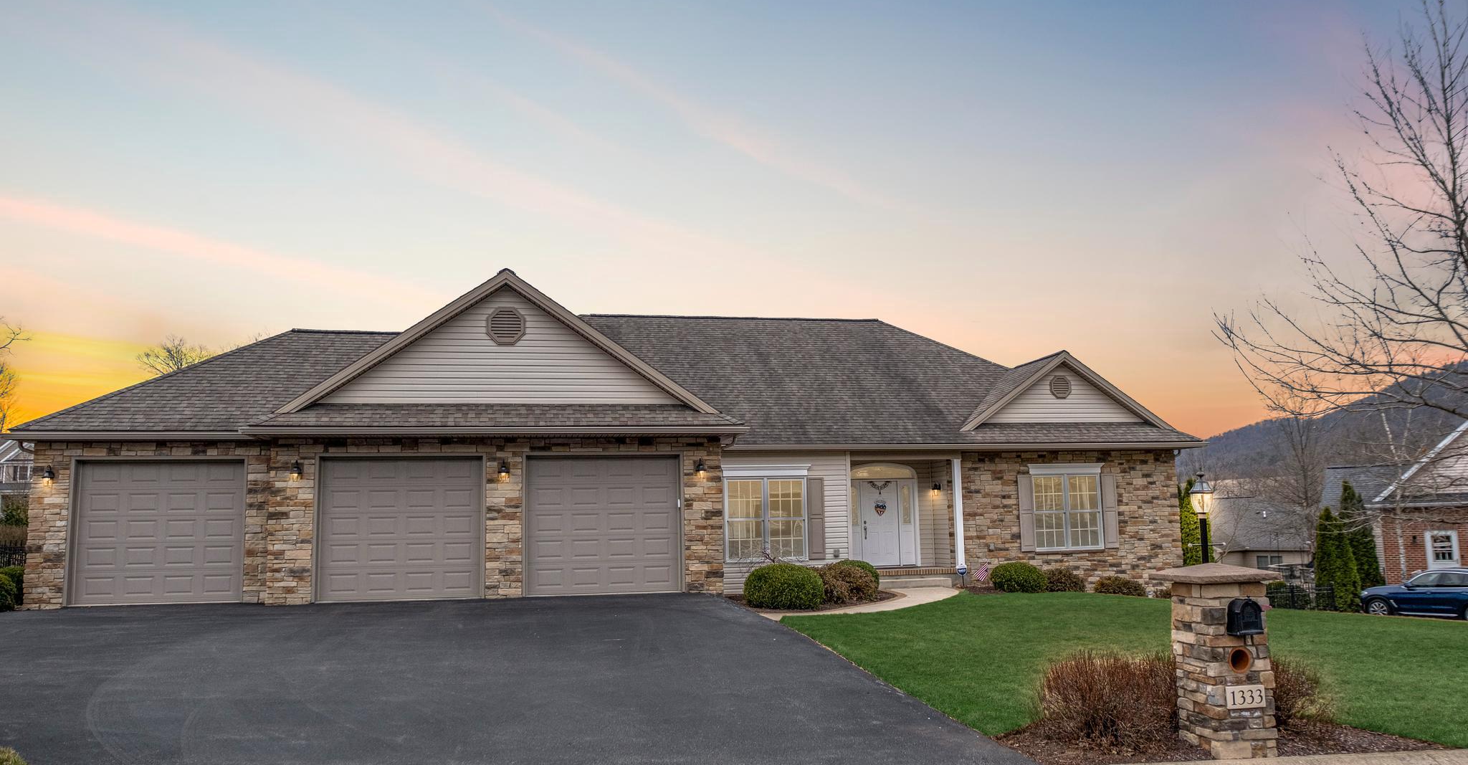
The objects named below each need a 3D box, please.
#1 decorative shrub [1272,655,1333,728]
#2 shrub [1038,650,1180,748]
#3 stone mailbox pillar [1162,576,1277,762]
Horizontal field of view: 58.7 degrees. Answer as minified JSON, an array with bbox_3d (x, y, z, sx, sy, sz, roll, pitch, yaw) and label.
[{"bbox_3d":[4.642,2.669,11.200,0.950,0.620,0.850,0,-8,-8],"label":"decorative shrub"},{"bbox_3d":[3.104,2.600,10.750,1.250,0.740,1.050,0,-8,-8],"label":"shrub"},{"bbox_3d":[3.901,2.198,10.437,0.710,1.470,0.750,0,-8,-8],"label":"stone mailbox pillar"}]

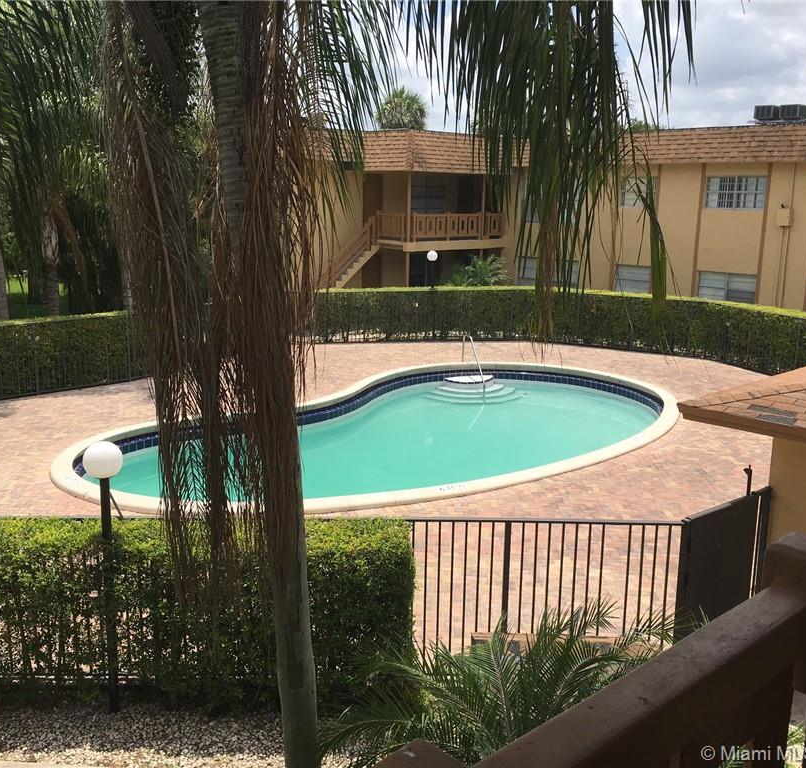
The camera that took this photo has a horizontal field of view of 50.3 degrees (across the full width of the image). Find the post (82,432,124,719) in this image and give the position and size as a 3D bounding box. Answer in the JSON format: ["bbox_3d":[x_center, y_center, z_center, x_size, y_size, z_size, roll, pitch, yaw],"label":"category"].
[{"bbox_3d":[-2.388,1.583,6.933,0.310,2.350,0.310,1,12,0],"label":"post"}]

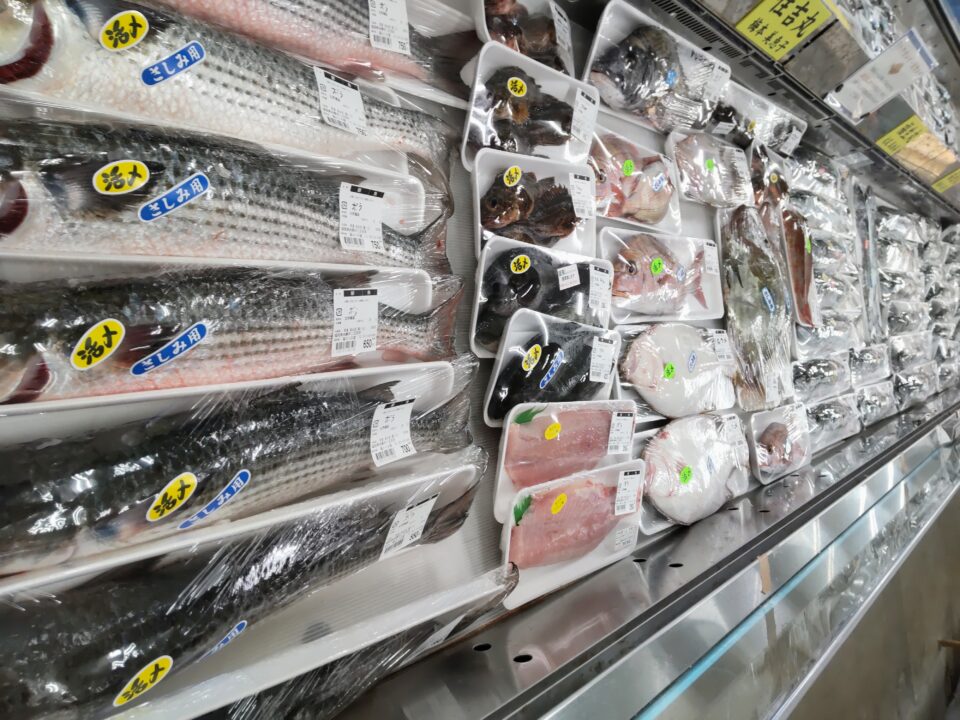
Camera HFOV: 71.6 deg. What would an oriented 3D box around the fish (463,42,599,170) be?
[{"bbox_3d":[0.076,-0.353,1.009,0.042,0.168,0.272,21,17,40],"label":"fish"}]

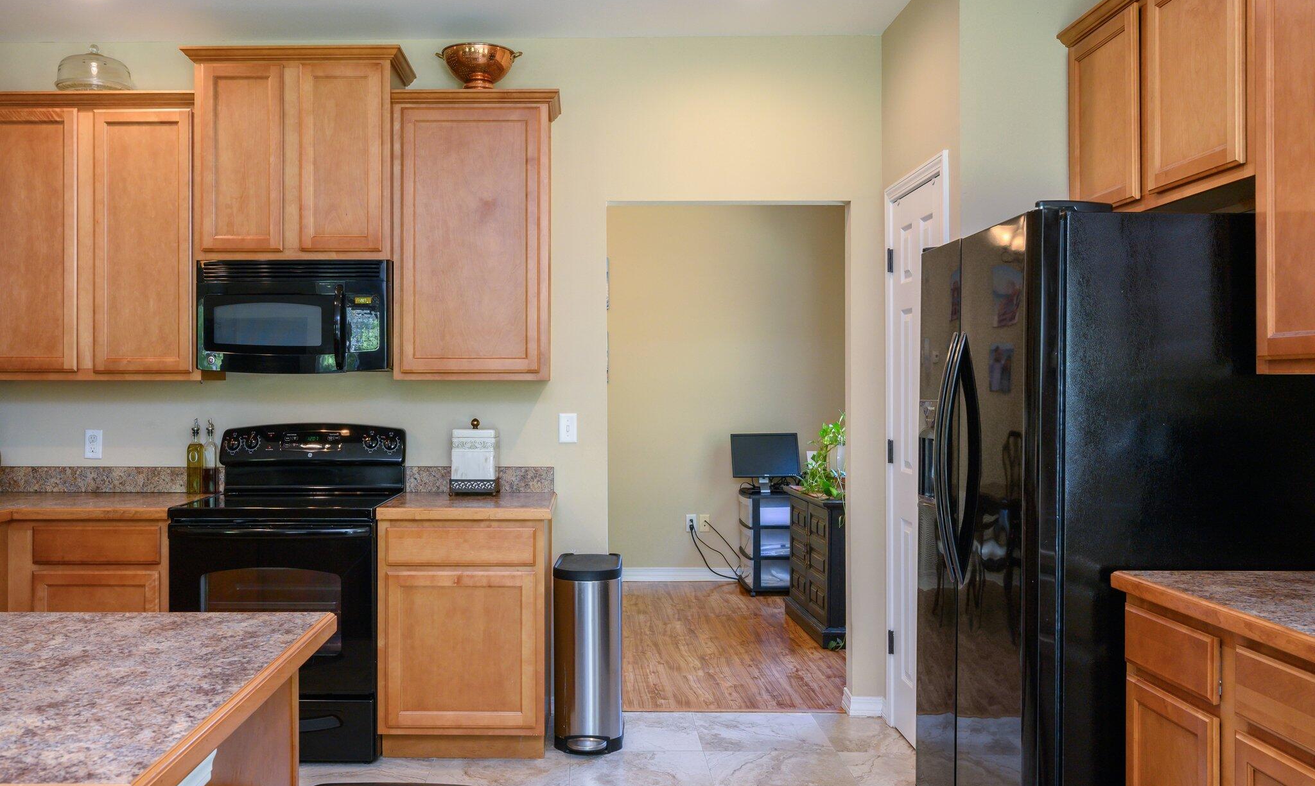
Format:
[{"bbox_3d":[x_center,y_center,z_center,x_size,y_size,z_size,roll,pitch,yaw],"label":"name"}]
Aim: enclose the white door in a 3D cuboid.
[{"bbox_3d":[1.000,0.247,3.717,0.100,2.160,0.710,0,0,-3],"label":"white door"}]

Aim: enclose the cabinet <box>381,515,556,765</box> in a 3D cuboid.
[{"bbox_3d":[-0.715,0.887,3.815,0.610,0.885,0.610,0,0,-2],"label":"cabinet"}]

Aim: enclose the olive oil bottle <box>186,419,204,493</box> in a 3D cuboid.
[{"bbox_3d":[-1.890,0.262,4.030,0.061,0.303,0.061,0,0,-2],"label":"olive oil bottle"}]

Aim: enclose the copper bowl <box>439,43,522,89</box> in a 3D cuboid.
[{"bbox_3d":[-0.700,-1.260,3.890,0.330,0.190,0.290,0,0,-2],"label":"copper bowl"}]

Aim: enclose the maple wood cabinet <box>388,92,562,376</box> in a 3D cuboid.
[{"bbox_3d":[-0.710,-0.606,3.940,0.630,1.110,0.355,0,0,-2],"label":"maple wood cabinet"}]

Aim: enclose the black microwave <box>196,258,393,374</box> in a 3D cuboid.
[{"bbox_3d":[-1.394,-0.291,3.925,0.750,0.425,0.390,0,0,-2],"label":"black microwave"}]

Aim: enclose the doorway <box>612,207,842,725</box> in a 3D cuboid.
[{"bbox_3d":[0.290,0.265,4.180,1.010,2.135,0.130,0,0,-2],"label":"doorway"}]

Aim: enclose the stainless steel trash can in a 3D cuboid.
[{"bbox_3d":[-0.267,0.990,3.790,0.255,0.680,0.340,0,0,-2],"label":"stainless steel trash can"}]

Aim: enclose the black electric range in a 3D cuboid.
[{"bbox_3d":[-1.395,0.728,3.775,0.740,1.200,0.660,0,0,-2],"label":"black electric range"}]

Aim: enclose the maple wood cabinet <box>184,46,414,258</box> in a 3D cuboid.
[{"bbox_3d":[-1.402,-0.917,3.930,0.810,0.800,0.385,0,0,-2],"label":"maple wood cabinet"}]

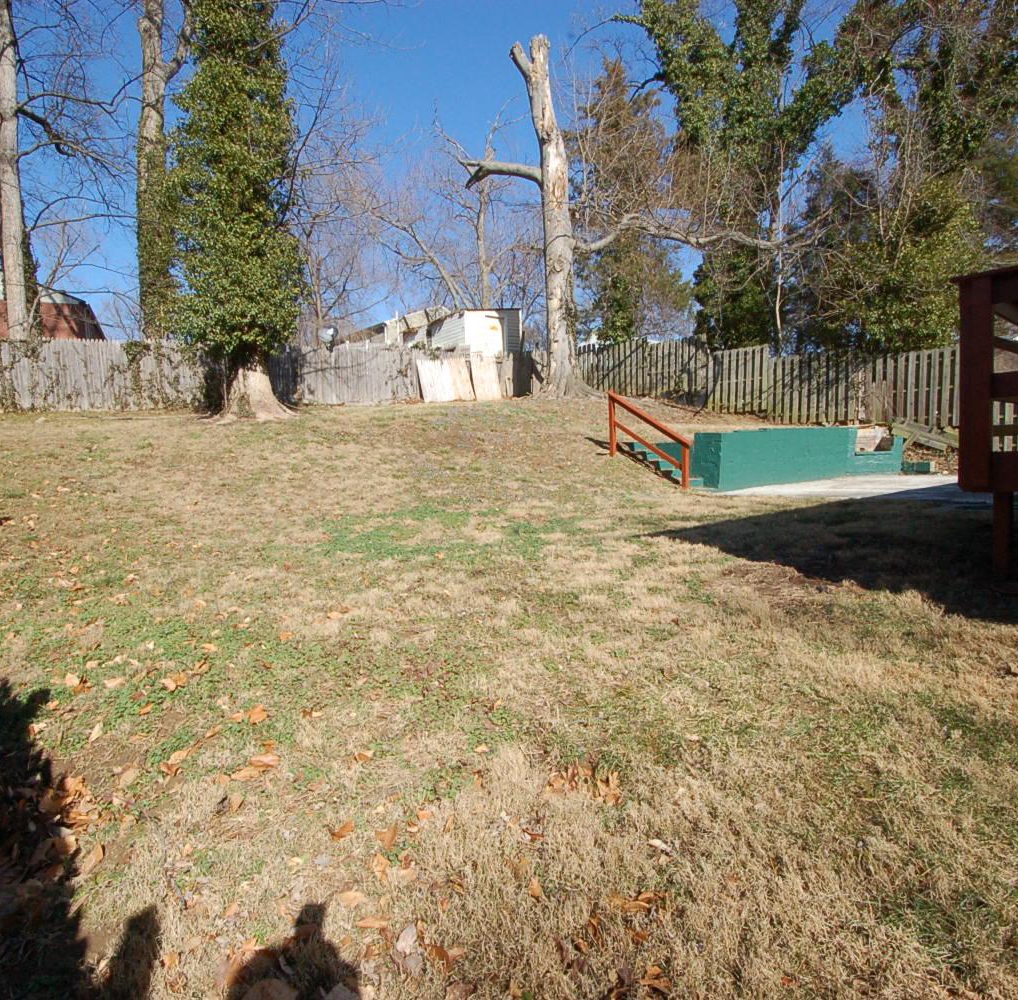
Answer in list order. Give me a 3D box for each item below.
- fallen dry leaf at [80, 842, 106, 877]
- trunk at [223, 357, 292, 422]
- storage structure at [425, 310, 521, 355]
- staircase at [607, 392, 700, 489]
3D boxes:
[{"bbox_3d":[-1.295,1.118,1.950,0.075,0.040,0.120,-1,2,-23],"label":"fallen dry leaf"},{"bbox_3d":[-6.586,-2.877,16.400,1.650,1.600,1.500,-1,2,-22],"label":"trunk"},{"bbox_3d":[-1.295,-5.751,24.318,2.500,2.300,2.600,-2,2,-35],"label":"storage structure"},{"bbox_3d":[2.919,-1.215,12.700,0.900,1.950,1.750,-2,3,-41],"label":"staircase"}]

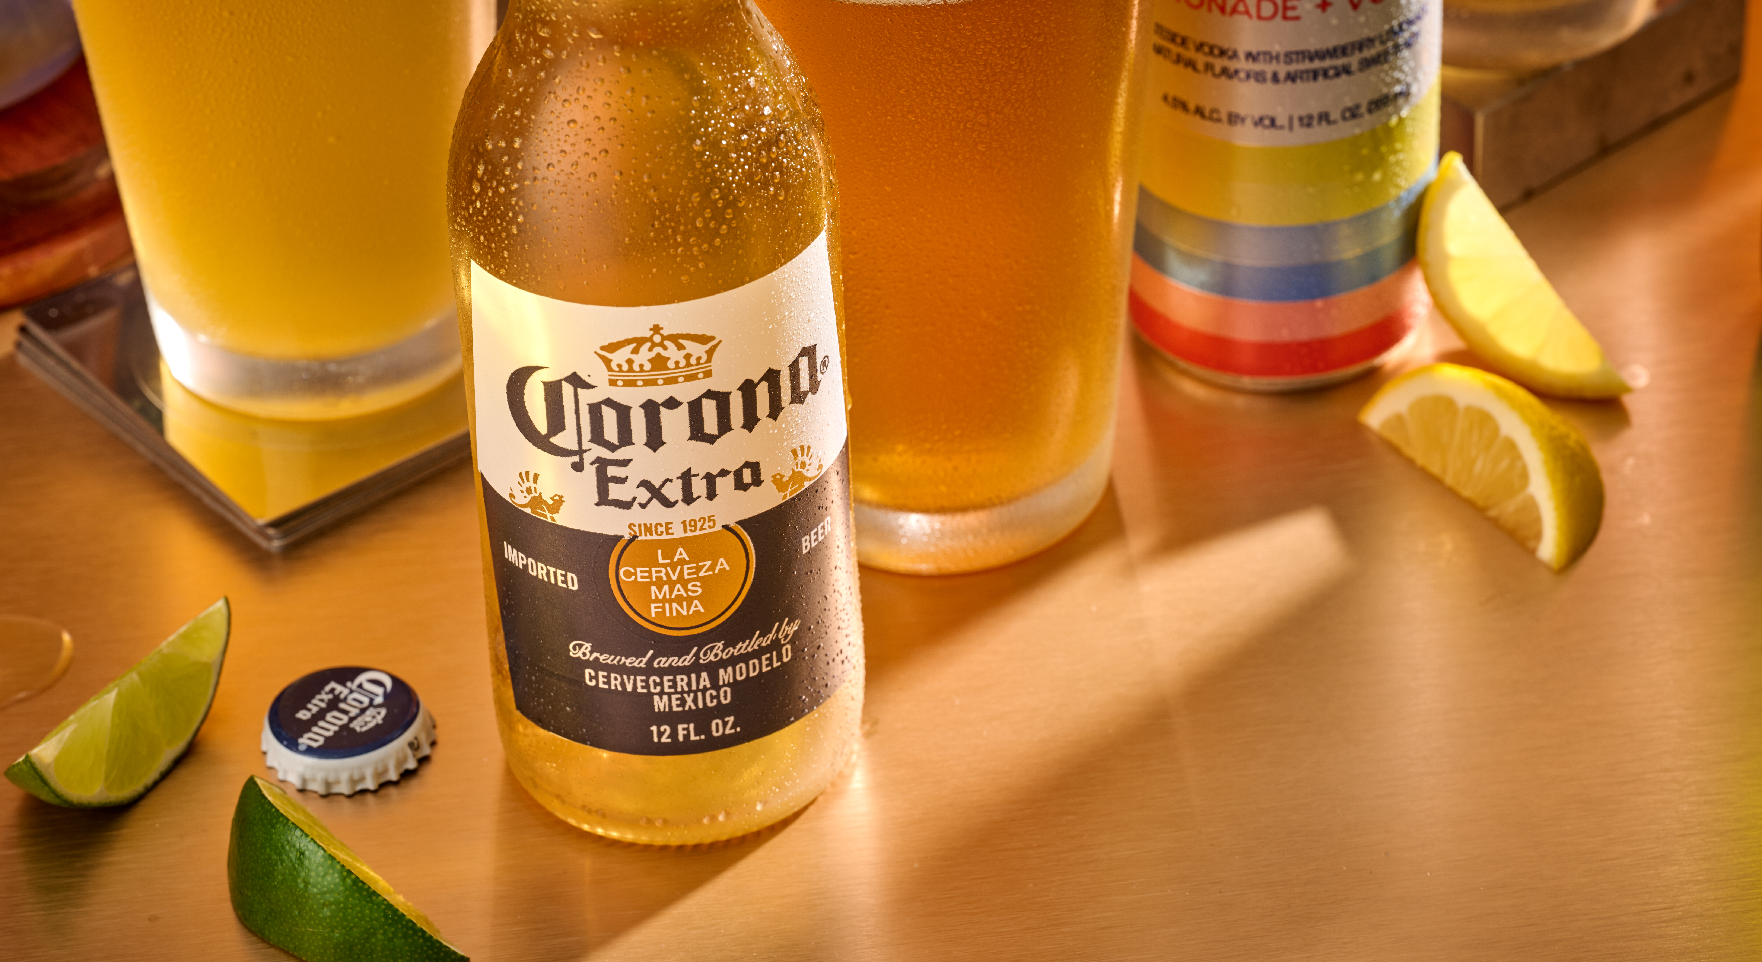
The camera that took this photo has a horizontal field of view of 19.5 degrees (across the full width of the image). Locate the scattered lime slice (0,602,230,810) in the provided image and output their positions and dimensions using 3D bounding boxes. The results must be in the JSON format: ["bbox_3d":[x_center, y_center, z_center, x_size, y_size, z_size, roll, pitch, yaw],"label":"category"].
[{"bbox_3d":[-0.128,0.039,0.850,0.019,0.021,0.057,15,31,22],"label":"scattered lime slice"}]

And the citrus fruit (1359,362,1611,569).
[{"bbox_3d":[0.110,-0.009,0.896,0.022,0.023,0.055,-22,41,-24],"label":"citrus fruit"}]

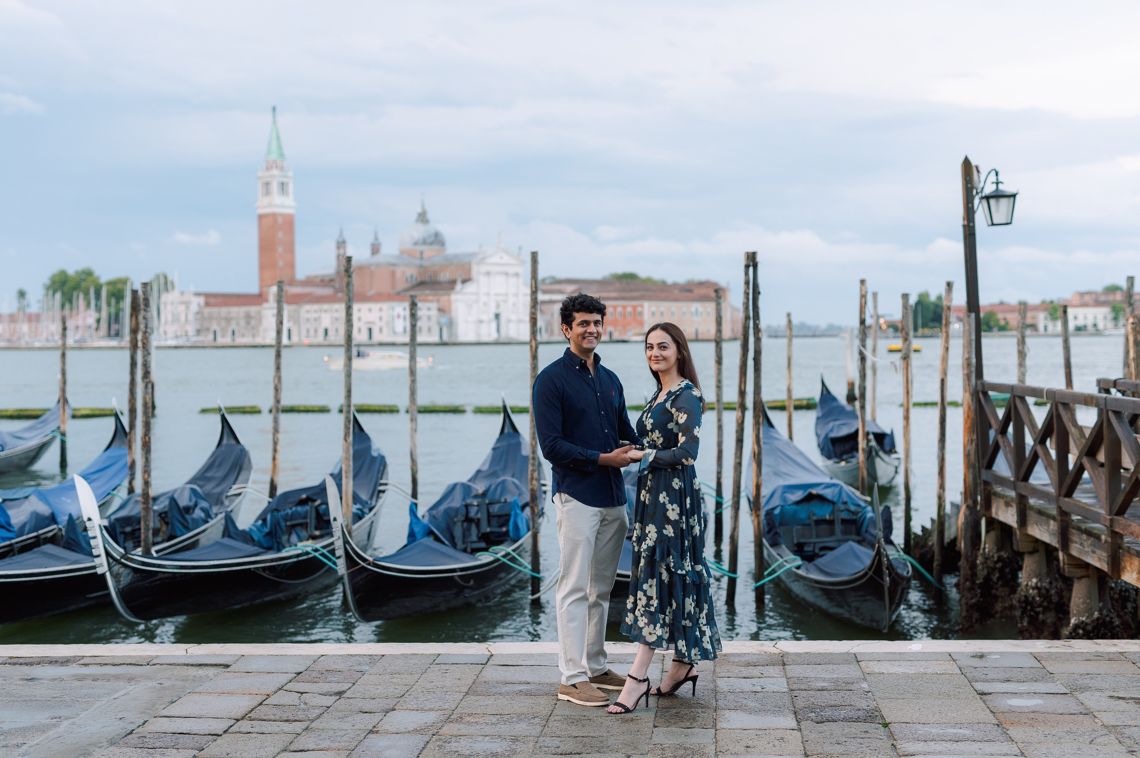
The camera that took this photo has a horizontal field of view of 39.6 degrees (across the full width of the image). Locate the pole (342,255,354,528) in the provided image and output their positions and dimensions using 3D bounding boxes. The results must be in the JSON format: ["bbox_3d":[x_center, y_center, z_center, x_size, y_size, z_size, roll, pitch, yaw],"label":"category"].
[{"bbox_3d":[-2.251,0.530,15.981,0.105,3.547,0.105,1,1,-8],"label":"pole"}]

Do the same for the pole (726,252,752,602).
[{"bbox_3d":[1.631,0.492,15.251,0.110,3.427,0.110,2,2,0],"label":"pole"}]

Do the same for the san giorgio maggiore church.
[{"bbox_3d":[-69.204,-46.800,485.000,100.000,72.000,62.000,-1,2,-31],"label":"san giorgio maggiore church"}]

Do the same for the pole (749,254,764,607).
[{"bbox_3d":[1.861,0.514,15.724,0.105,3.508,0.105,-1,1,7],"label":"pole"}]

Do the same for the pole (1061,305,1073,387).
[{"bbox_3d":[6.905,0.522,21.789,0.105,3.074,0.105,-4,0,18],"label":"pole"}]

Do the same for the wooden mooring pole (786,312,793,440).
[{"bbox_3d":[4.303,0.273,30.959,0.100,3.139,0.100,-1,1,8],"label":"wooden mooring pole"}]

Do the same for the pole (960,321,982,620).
[{"bbox_3d":[3.545,0.817,14.028,0.170,2.807,0.170,-1,2,0],"label":"pole"}]

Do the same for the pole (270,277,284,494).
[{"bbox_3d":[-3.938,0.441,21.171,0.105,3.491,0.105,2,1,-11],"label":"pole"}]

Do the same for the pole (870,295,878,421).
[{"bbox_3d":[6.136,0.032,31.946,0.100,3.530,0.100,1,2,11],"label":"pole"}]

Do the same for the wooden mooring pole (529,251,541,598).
[{"bbox_3d":[-0.347,0.471,15.702,0.100,3.472,0.100,0,2,0],"label":"wooden mooring pole"}]

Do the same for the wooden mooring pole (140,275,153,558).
[{"bbox_3d":[-4.272,0.630,15.958,0.100,3.204,0.100,0,2,0],"label":"wooden mooring pole"}]

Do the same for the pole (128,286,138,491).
[{"bbox_3d":[-5.870,0.446,21.256,0.105,3.317,0.105,1,2,0],"label":"pole"}]

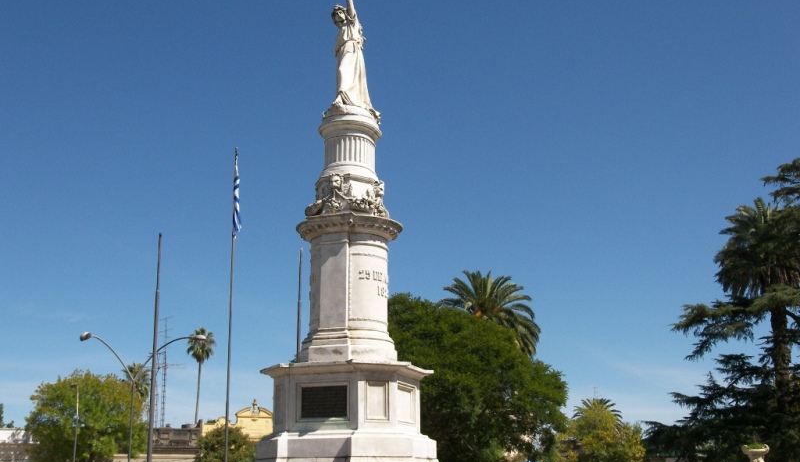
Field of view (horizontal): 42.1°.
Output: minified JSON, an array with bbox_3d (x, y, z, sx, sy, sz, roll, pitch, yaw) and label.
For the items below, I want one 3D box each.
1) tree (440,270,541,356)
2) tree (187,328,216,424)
[{"bbox_3d":[5.237,9.126,59.542,5.700,13.889,5.700,0,-14,0],"label":"tree"},{"bbox_3d":[-20.441,18.647,105.641,3.100,17.815,3.100,0,-14,0],"label":"tree"}]

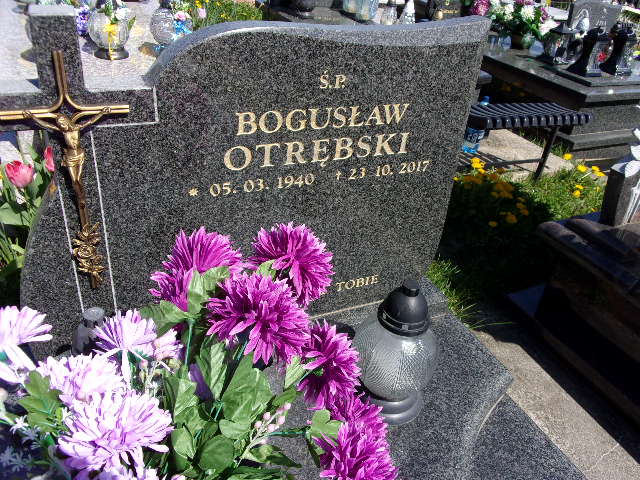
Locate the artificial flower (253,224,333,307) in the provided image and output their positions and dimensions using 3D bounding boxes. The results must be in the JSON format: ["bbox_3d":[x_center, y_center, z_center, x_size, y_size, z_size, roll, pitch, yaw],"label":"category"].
[{"bbox_3d":[-0.043,0.038,0.805,0.122,0.085,0.115,-6,76,-18],"label":"artificial flower"}]

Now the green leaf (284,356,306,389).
[{"bbox_3d":[-0.034,0.184,0.720,0.030,0.018,0.048,-9,67,-7],"label":"green leaf"}]

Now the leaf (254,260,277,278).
[{"bbox_3d":[-0.081,0.042,0.765,0.035,0.018,0.035,0,75,-6],"label":"leaf"}]

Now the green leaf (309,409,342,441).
[{"bbox_3d":[0.008,0.276,0.770,0.045,0.018,0.042,-17,52,-16],"label":"green leaf"}]

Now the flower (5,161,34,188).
[{"bbox_3d":[-0.708,-0.154,1.220,0.062,0.060,0.060,-9,34,-22],"label":"flower"}]

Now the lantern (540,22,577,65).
[{"bbox_3d":[1.921,-1.556,4.100,0.200,0.310,0.200,-9,34,-22],"label":"lantern"}]

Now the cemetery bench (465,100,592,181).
[{"bbox_3d":[1.145,-0.539,3.020,0.690,0.440,0.238,-9,35,-23],"label":"cemetery bench"}]

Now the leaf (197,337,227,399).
[{"bbox_3d":[-0.149,0.177,0.720,0.042,0.025,0.088,-6,71,-13],"label":"leaf"}]

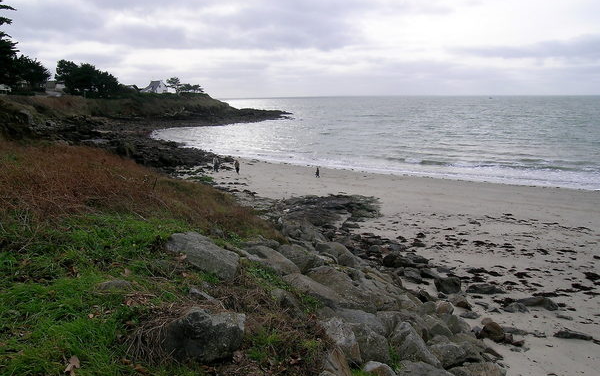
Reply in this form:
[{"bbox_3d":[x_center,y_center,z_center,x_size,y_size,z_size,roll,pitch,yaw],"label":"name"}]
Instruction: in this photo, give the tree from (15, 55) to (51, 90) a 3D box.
[{"bbox_3d":[-58.093,-24.773,105.000,8.000,7.800,7.500,-1,11,0],"label":"tree"}]

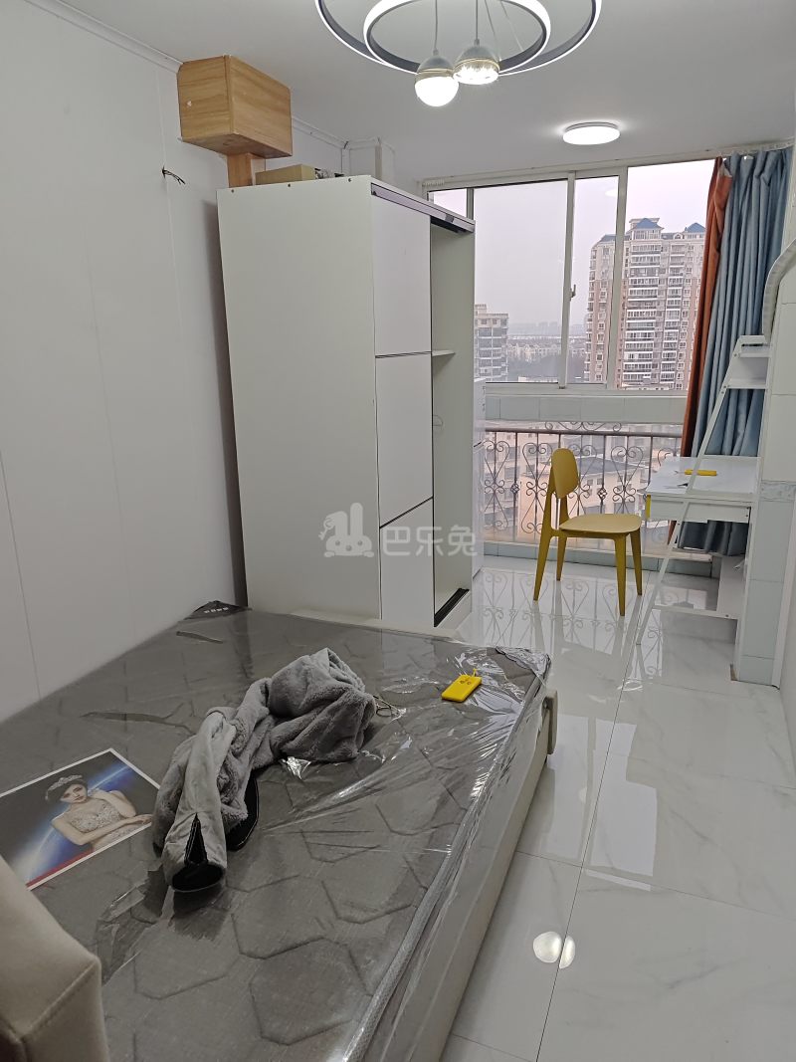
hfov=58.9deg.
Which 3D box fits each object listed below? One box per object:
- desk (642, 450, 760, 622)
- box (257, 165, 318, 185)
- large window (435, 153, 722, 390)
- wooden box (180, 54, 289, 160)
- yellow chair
[{"bbox_3d":[1.585,0.078,3.610,0.570,0.752,1.000,6,17,23],"label":"desk"},{"bbox_3d":[-0.405,-1.278,2.613,0.222,0.100,0.110,9,18,32],"label":"box"},{"bbox_3d":[1.006,-1.459,4.197,1.771,1.238,0.100,5,17,22],"label":"large window"},{"bbox_3d":[-0.601,-1.557,2.642,0.223,0.240,0.396,5,17,22],"label":"wooden box"},{"bbox_3d":[1.068,-0.026,3.873,0.515,0.831,0.410,8,18,31],"label":"yellow chair"}]

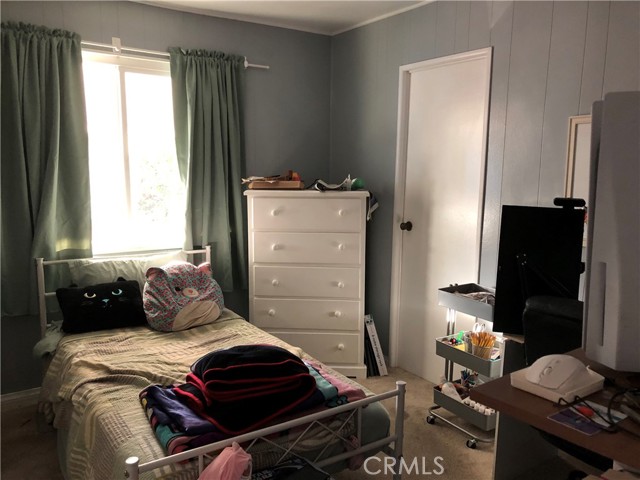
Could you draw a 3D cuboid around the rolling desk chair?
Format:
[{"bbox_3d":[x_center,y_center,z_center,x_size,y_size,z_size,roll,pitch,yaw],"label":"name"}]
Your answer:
[{"bbox_3d":[1.120,0.689,1.936,0.600,0.950,0.570,-7,11,-42],"label":"rolling desk chair"}]

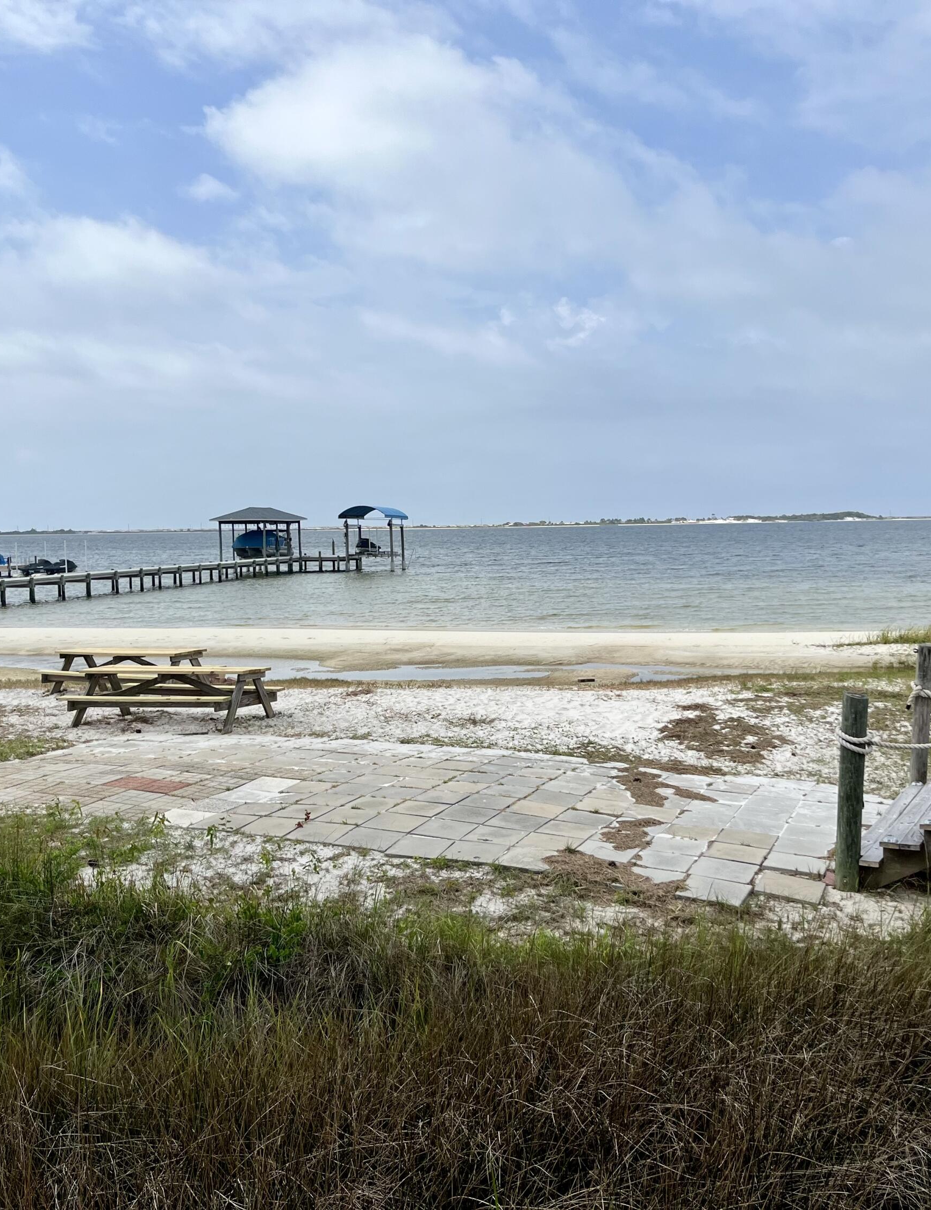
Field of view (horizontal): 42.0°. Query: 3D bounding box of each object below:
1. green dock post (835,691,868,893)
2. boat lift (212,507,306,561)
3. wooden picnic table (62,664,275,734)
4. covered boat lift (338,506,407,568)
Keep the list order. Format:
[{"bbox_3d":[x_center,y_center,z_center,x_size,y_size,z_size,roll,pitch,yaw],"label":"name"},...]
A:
[{"bbox_3d":[2.760,1.329,8.631,0.171,1.393,0.171,3,4,30],"label":"green dock post"},{"bbox_3d":[-15.364,-4.784,90.150,4.350,4.983,7.900,0,4,12],"label":"boat lift"},{"bbox_3d":[-3.797,1.183,15.790,2.500,0.730,1.500,0,4,20],"label":"wooden picnic table"},{"bbox_3d":[-6.884,-4.917,90.945,3.650,4.851,6.400,0,4,12],"label":"covered boat lift"}]

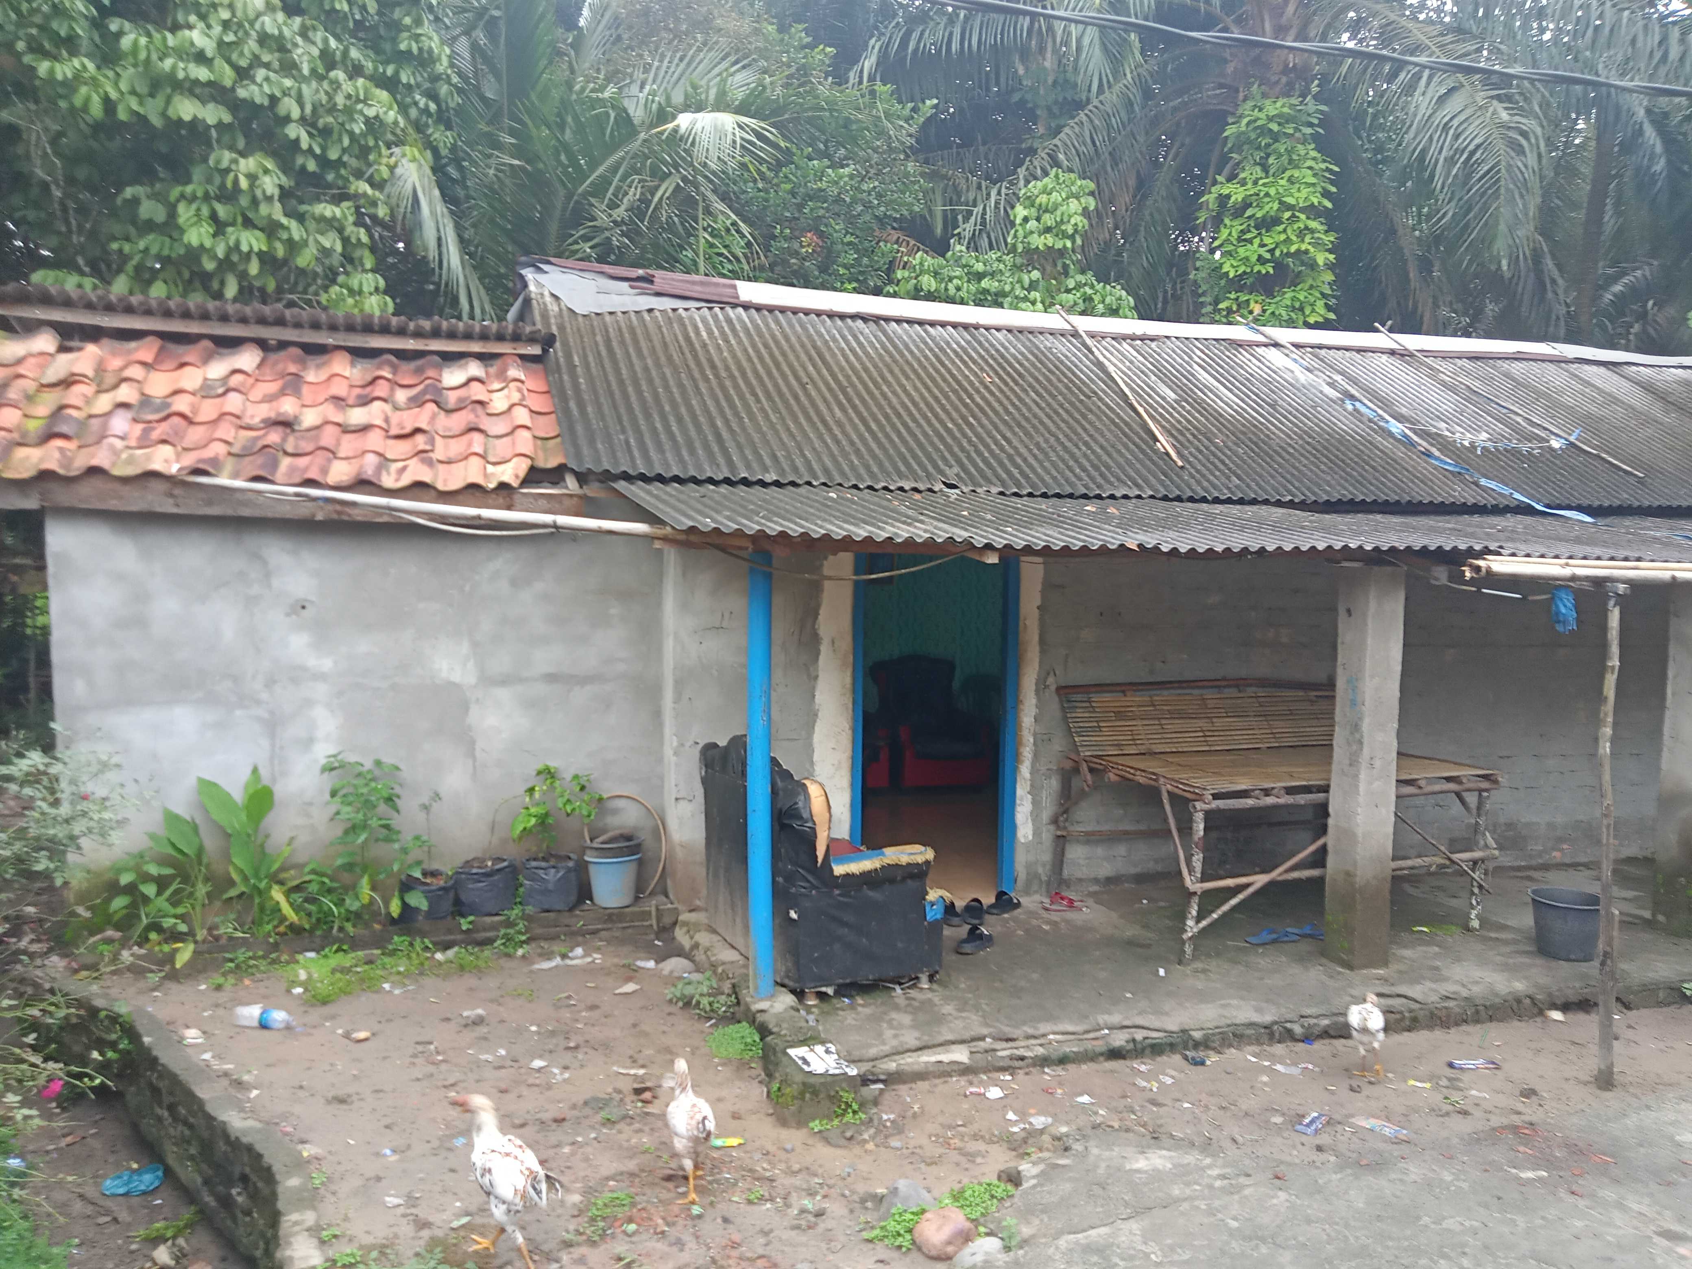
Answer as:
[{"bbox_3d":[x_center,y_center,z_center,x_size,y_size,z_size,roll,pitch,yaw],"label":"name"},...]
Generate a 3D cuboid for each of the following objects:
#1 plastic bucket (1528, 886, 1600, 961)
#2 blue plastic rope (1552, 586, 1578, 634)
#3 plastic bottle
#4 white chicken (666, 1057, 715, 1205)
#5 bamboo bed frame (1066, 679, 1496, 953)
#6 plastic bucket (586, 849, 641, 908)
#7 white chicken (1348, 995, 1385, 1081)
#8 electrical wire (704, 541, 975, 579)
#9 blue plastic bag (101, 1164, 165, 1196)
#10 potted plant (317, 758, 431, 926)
[{"bbox_3d":[3.133,1.255,5.920,0.350,0.255,0.350,1,4,0],"label":"plastic bucket"},{"bbox_3d":[2.861,-0.097,5.450,0.100,0.185,0.090,0,4,-14],"label":"blue plastic rope"},{"bbox_3d":[-2.191,1.440,5.150,0.240,0.074,0.074,2,4,17],"label":"plastic bottle"},{"bbox_3d":[-0.445,1.414,3.920,0.140,0.400,0.290,-1,4,-21],"label":"white chicken"},{"bbox_3d":[2.142,0.860,6.971,1.780,1.120,1.340,-1,4,-20],"label":"bamboo bed frame"},{"bbox_3d":[-1.168,1.233,6.870,0.285,0.255,0.285,0,4,-14],"label":"plastic bucket"},{"bbox_3d":[1.938,1.471,5.072,0.135,0.305,0.260,2,4,22],"label":"white chicken"},{"bbox_3d":[-0.024,-0.269,4.930,1.020,0.140,0.050,-1,4,-20],"label":"electrical wire"},{"bbox_3d":[-2.720,2.085,5.220,0.240,0.060,0.130,-1,4,-28],"label":"blue plastic bag"},{"bbox_3d":[-2.280,0.992,6.650,0.520,0.780,0.460,0,4,-14],"label":"potted plant"}]

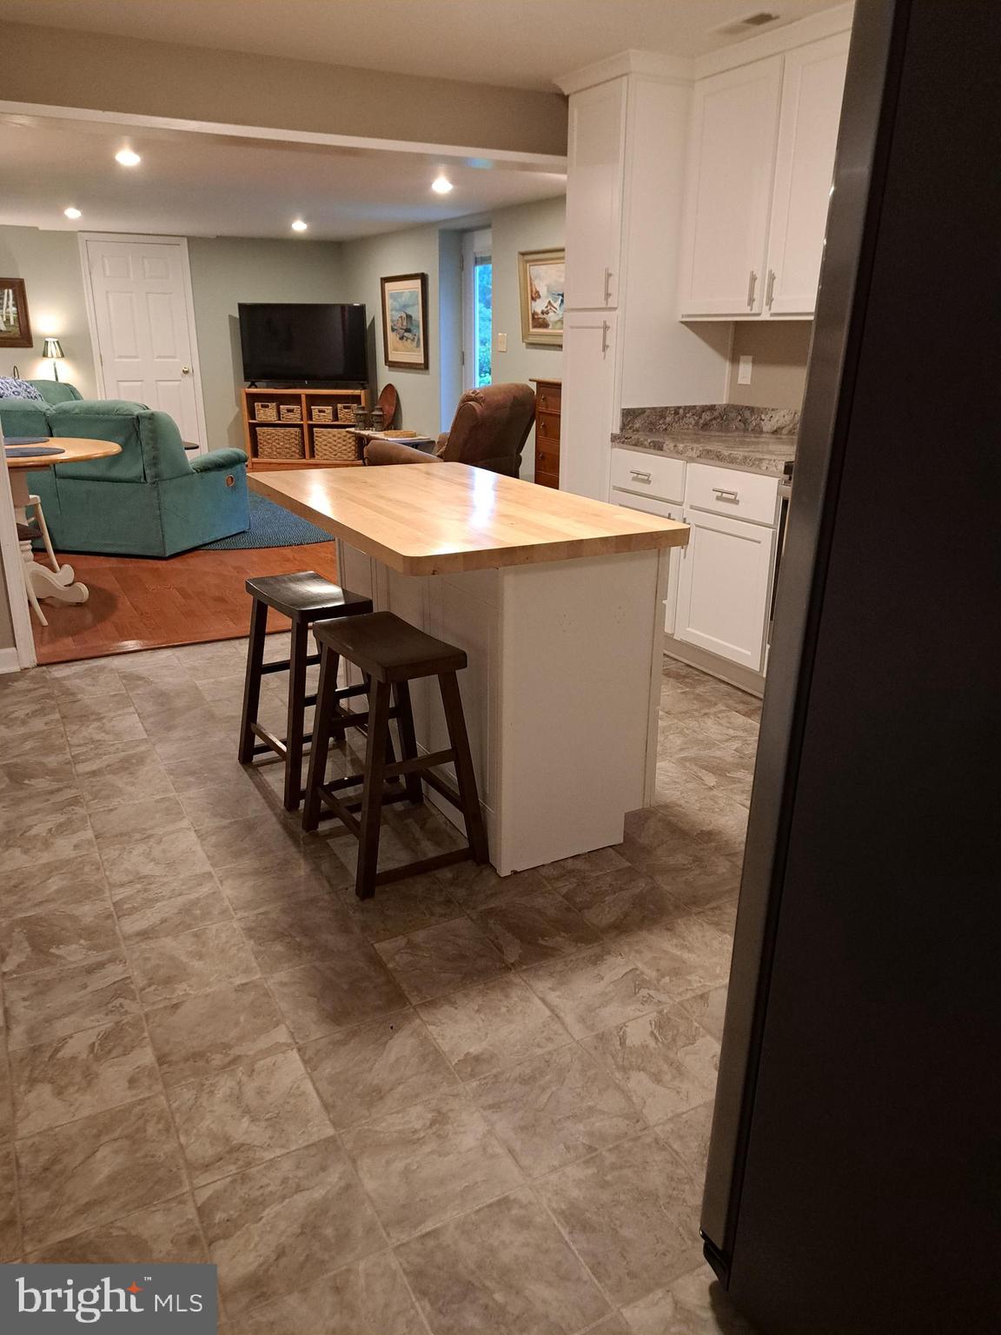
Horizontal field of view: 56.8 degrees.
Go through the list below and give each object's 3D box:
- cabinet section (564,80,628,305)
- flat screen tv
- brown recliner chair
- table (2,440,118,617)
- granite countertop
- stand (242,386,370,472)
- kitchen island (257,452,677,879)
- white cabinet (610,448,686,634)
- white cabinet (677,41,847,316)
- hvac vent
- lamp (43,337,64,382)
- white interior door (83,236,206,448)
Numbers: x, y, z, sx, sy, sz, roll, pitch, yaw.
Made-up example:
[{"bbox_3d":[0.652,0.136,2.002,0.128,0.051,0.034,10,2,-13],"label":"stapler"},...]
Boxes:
[{"bbox_3d":[0.404,-2.024,4.026,0.030,0.870,0.430,-10,22,-26],"label":"cabinet section"},{"bbox_3d":[-1.788,-2.948,8.473,1.153,0.704,0.090,1,20,2],"label":"flat screen tv"},{"bbox_3d":[-0.342,-1.347,6.161,0.860,1.040,0.940,-17,26,-40],"label":"brown recliner chair"},{"bbox_3d":[-2.576,-0.760,4.929,1.131,0.770,1.091,-10,23,-27],"label":"table"},{"bbox_3d":[1.017,-0.960,3.829,0.650,0.140,1.060,-10,22,-26],"label":"granite countertop"},{"bbox_3d":[-1.801,-2.201,8.794,1.136,0.844,0.360,1,20,2],"label":"stand"},{"bbox_3d":[-0.184,-0.097,2.977,0.808,0.891,1.399,-10,23,-27],"label":"kitchen island"},{"bbox_3d":[0.886,-0.601,4.210,0.610,0.780,0.530,-10,22,-26],"label":"white cabinet"},{"bbox_3d":[1.188,-1.839,3.598,0.318,0.929,1.025,-10,23,-27],"label":"white cabinet"},{"bbox_3d":[0.875,-2.278,3.280,0.126,0.020,0.288,-10,23,-27],"label":"hvac vent"},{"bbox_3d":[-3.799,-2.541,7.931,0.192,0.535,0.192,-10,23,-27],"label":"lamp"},{"bbox_3d":[-3.192,-2.720,8.424,0.810,2.050,0.060,-10,22,-26],"label":"white interior door"}]

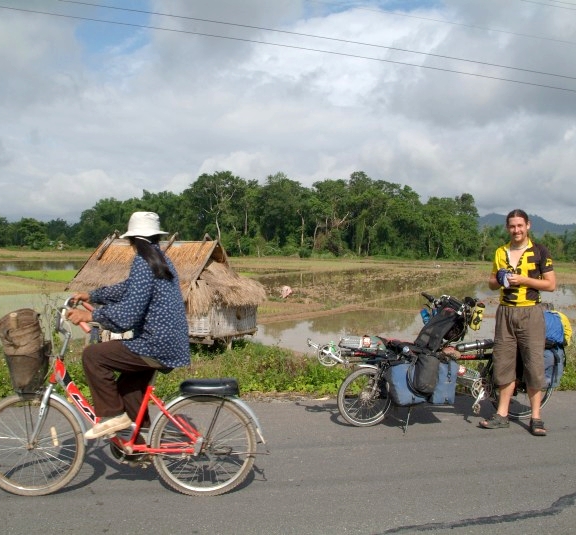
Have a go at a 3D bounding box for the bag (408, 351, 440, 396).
[{"bbox_3d":[1.089,0.846,4.790,0.230,0.360,0.150,1,2,-16],"label":"bag"}]

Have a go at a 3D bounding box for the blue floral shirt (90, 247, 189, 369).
[{"bbox_3d":[-0.861,0.238,3.480,0.570,0.670,0.500,1,2,0],"label":"blue floral shirt"}]

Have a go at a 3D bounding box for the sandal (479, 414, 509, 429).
[{"bbox_3d":[1.757,1.310,5.117,0.265,0.095,0.105,1,2,-5],"label":"sandal"}]

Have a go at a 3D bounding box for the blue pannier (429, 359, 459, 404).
[{"bbox_3d":[1.288,0.950,5.005,0.270,0.370,0.170,1,2,-16],"label":"blue pannier"}]

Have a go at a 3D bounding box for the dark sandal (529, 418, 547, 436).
[{"bbox_3d":[2.080,1.315,5.002,0.110,0.100,0.270,1,2,9],"label":"dark sandal"}]

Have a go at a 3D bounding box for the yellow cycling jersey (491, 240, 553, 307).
[{"bbox_3d":[1.949,0.050,4.970,0.500,0.540,0.300,2,2,27],"label":"yellow cycling jersey"}]

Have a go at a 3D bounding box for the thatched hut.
[{"bbox_3d":[-2.886,0.459,13.643,4.440,2.440,1.970,2,2,30],"label":"thatched hut"}]

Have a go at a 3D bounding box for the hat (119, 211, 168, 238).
[{"bbox_3d":[-0.834,-0.247,3.490,0.285,0.145,0.275,2,2,37],"label":"hat"}]

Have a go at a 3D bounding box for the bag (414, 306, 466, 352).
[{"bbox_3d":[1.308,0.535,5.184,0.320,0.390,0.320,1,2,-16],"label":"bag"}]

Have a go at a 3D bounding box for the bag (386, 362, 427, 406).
[{"bbox_3d":[0.975,0.958,4.917,0.310,0.360,0.170,1,2,-16],"label":"bag"}]

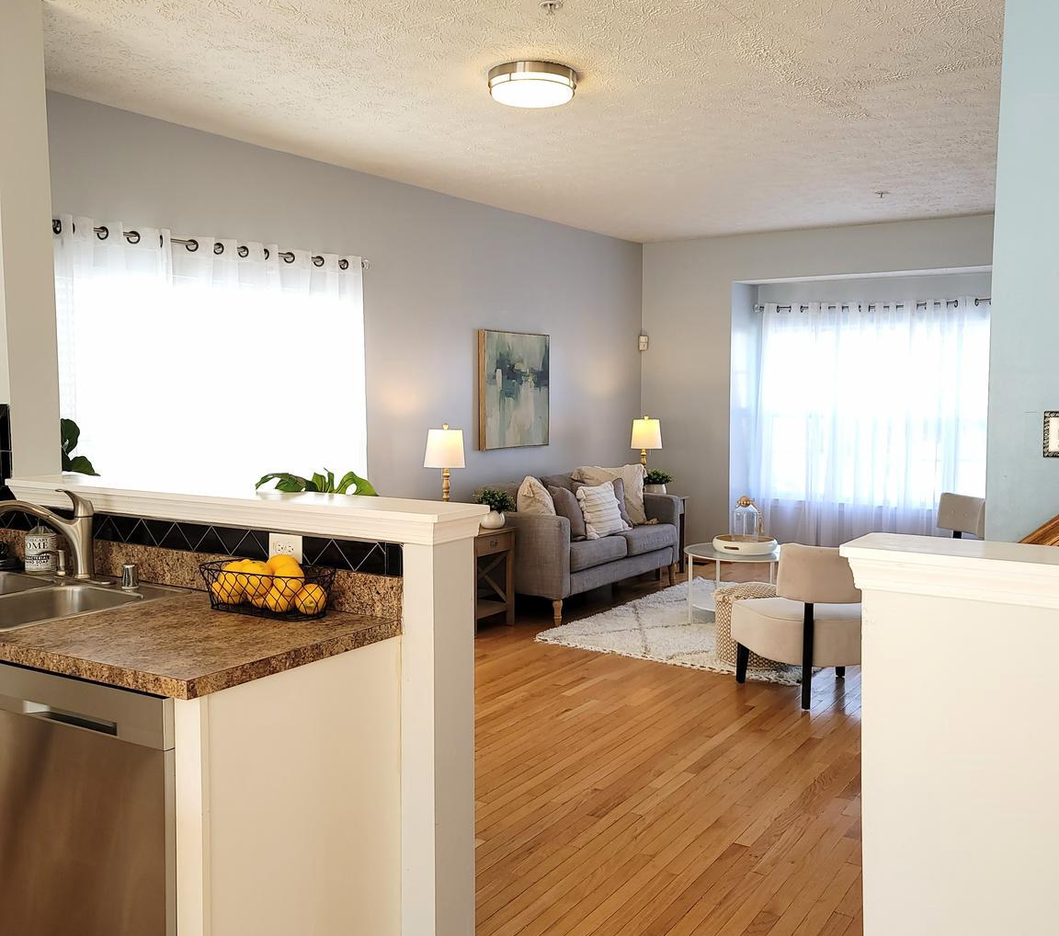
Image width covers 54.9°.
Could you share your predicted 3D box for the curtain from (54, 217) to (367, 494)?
[{"bbox_3d":[-1.466,-0.038,5.060,0.120,2.140,2.000,3,5,33],"label":"curtain"}]

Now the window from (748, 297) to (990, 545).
[{"bbox_3d":[2.830,-0.333,8.300,2.050,2.020,0.150,3,5,33],"label":"window"}]

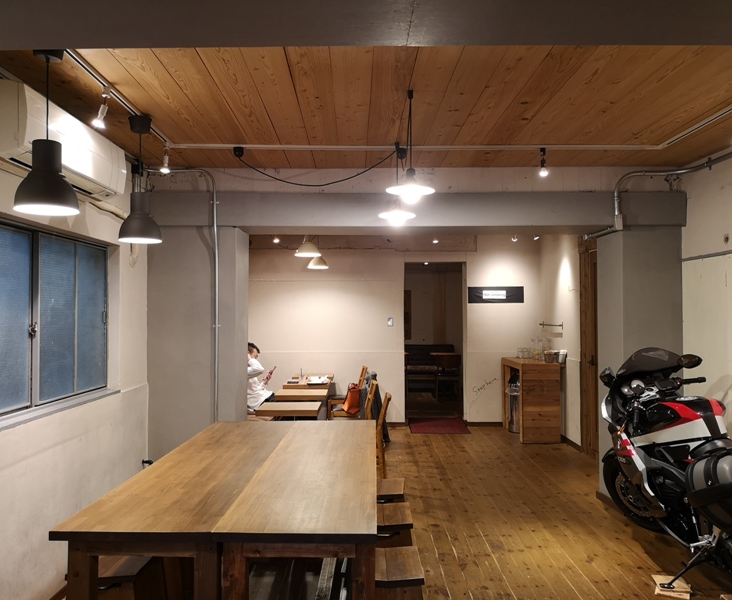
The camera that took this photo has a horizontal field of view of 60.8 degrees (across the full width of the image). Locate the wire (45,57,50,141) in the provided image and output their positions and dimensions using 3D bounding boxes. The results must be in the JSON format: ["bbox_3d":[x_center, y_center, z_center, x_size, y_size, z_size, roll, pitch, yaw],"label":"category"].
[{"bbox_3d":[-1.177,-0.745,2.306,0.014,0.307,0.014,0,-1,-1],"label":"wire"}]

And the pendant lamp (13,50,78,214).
[{"bbox_3d":[-1.201,-0.660,2.353,0.220,0.665,0.220,0,-1,-1],"label":"pendant lamp"}]

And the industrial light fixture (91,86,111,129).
[{"bbox_3d":[-1.239,-0.902,2.918,0.078,0.185,0.060,0,-1,-1],"label":"industrial light fixture"}]

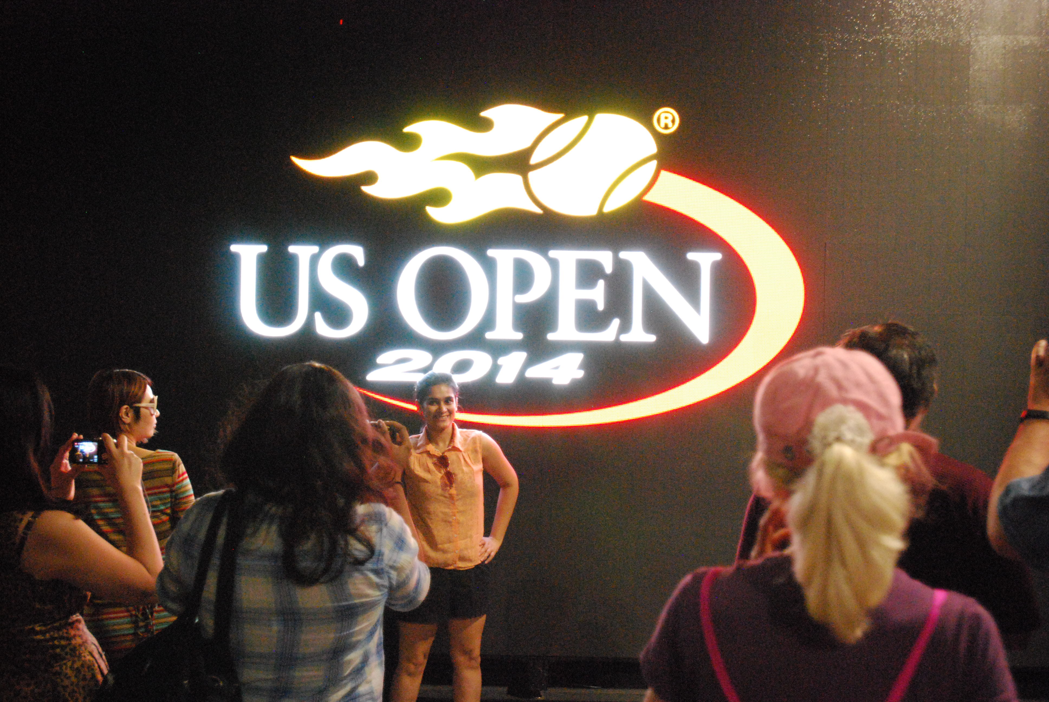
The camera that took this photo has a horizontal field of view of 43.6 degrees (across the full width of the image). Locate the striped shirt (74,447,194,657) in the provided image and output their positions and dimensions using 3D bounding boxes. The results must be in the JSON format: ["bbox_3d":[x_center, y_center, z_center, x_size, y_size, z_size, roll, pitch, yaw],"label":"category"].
[{"bbox_3d":[-1.276,0.632,4.300,0.400,0.700,0.250,1,0,8],"label":"striped shirt"}]

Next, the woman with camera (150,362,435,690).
[{"bbox_3d":[-0.464,0.849,2.580,0.490,1.655,0.480,1,0,8],"label":"woman with camera"}]

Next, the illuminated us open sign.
[{"bbox_3d":[-0.033,-0.380,5.801,2.556,1.430,0.100,1,0,1],"label":"illuminated us open sign"}]

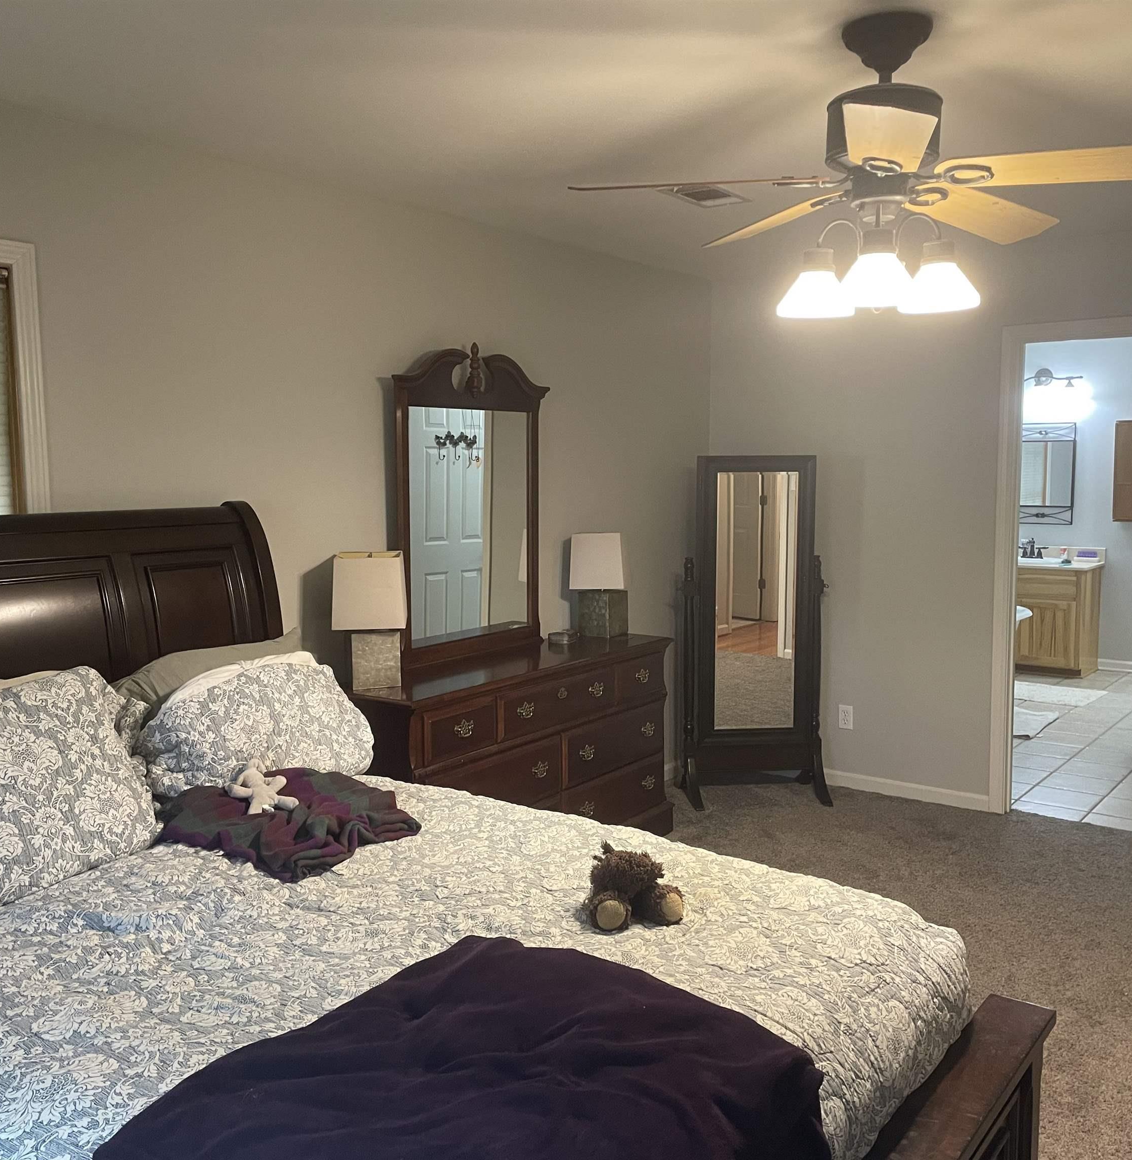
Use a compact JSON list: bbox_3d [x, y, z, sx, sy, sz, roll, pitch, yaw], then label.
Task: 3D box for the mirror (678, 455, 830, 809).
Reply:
[{"bbox_3d":[0.863,0.225,5.290,0.690,1.575,0.380,-1,6,-5],"label":"mirror"}]

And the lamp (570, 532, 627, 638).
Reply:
[{"bbox_3d":[0.146,0.018,4.851,0.240,0.440,0.235,0,6,2],"label":"lamp"}]

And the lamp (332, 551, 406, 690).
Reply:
[{"bbox_3d":[-0.653,0.133,3.814,0.240,0.440,0.235,-3,6,-19],"label":"lamp"}]

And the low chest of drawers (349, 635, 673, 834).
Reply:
[{"bbox_3d":[-0.176,0.707,4.374,0.425,0.830,1.530,4,8,37],"label":"low chest of drawers"}]

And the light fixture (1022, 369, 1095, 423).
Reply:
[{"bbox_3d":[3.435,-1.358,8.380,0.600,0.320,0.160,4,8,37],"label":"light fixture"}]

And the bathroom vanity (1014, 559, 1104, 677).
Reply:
[{"bbox_3d":[3.334,0.258,8.414,0.950,0.810,0.535,4,8,37],"label":"bathroom vanity"}]

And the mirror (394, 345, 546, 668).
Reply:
[{"bbox_3d":[-0.331,-0.299,4.390,0.070,1.160,0.860,4,8,37],"label":"mirror"}]

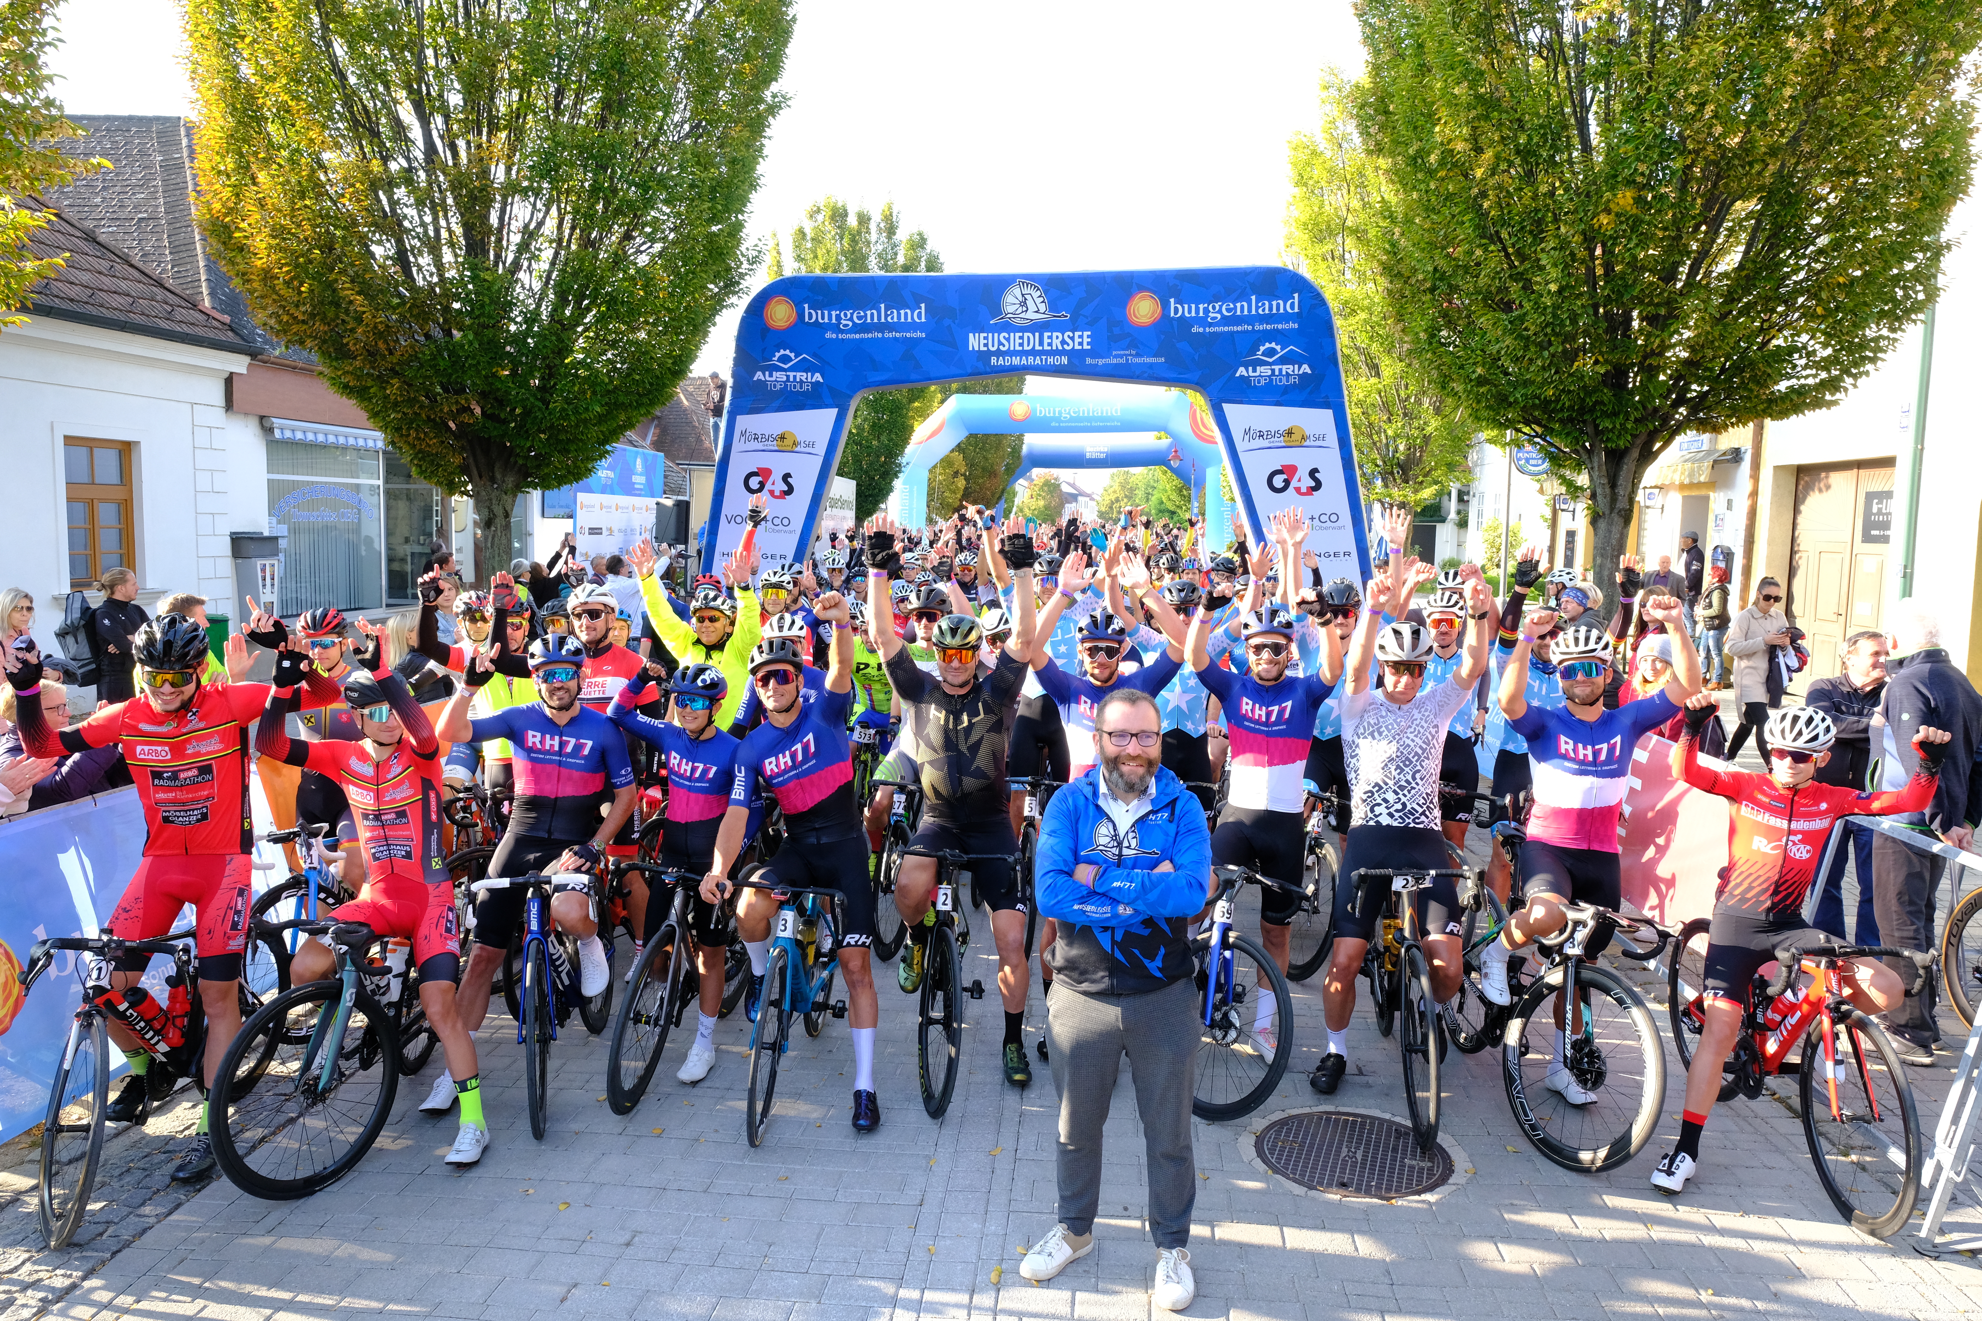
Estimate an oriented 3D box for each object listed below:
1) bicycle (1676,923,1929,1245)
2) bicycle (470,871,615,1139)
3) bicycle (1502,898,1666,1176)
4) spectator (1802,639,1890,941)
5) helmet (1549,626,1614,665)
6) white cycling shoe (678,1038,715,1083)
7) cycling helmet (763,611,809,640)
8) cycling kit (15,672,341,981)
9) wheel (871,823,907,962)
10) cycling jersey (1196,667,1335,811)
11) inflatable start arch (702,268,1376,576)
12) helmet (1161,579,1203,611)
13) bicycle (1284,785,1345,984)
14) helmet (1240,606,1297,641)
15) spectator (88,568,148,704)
[{"bbox_3d":[2.661,1.212,4.498,0.480,0.980,1.640,1,6,3],"label":"bicycle"},{"bbox_3d":[-1.626,1.112,5.084,0.430,0.990,1.660,0,6,-5],"label":"bicycle"},{"bbox_3d":[2.060,1.200,4.942,0.450,0.980,1.640,4,6,-4],"label":"bicycle"},{"bbox_3d":[3.795,0.721,5.824,0.540,1.700,0.360,1,6,5],"label":"spectator"},{"bbox_3d":[2.128,-0.056,4.760,0.215,0.158,0.280,4,7,33],"label":"helmet"},{"bbox_3d":[-1.139,1.546,5.150,0.095,0.115,0.255,2,6,20],"label":"white cycling shoe"},{"bbox_3d":[-0.939,-0.149,6.038,0.200,0.150,0.270,0,6,-7],"label":"cycling helmet"},{"bbox_3d":[-2.812,0.559,4.583,1.150,1.080,0.400,-1,6,-12],"label":"cycling kit"},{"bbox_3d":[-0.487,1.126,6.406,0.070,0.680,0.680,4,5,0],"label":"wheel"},{"bbox_3d":[1.098,0.314,5.250,0.530,0.550,0.290,2,6,14],"label":"cycling jersey"},{"bbox_3d":[0.440,-1.489,13.116,7.000,4.620,0.800,0,6,4],"label":"inflatable start arch"},{"bbox_3d":[1.074,-0.371,7.452,0.210,0.180,0.280,1,14,8],"label":"helmet"},{"bbox_3d":[1.591,0.961,6.598,0.450,1.000,1.660,2,5,16],"label":"bicycle"},{"bbox_3d":[1.077,-0.126,5.127,0.205,0.160,0.270,1,5,12],"label":"helmet"},{"bbox_3d":[-6.323,0.227,9.675,0.360,1.800,0.500,0,5,0],"label":"spectator"}]

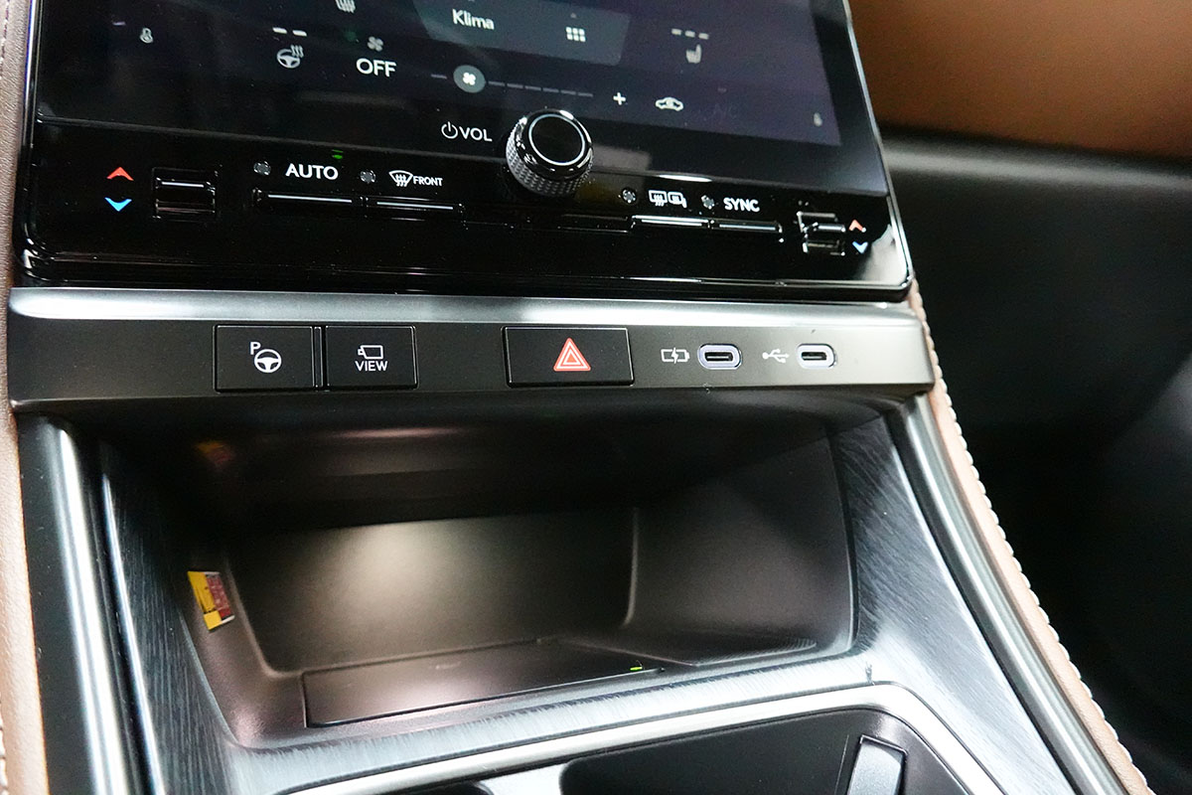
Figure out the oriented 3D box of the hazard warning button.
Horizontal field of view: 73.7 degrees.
[{"bbox_3d":[-0.007,-0.010,0.195,0.033,0.015,0.007,-2,-13,-23],"label":"hazard warning button"}]

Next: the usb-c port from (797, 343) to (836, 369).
[{"bbox_3d":[0.061,-0.011,0.225,0.013,0.007,0.007,-2,-13,-23],"label":"usb-c port"}]

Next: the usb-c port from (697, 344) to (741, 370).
[{"bbox_3d":[0.032,-0.010,0.213,0.013,0.007,0.007,-2,-13,-23],"label":"usb-c port"}]

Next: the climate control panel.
[{"bbox_3d":[-0.011,-0.042,0.211,0.230,0.036,0.025,-2,-13,-23],"label":"climate control panel"}]

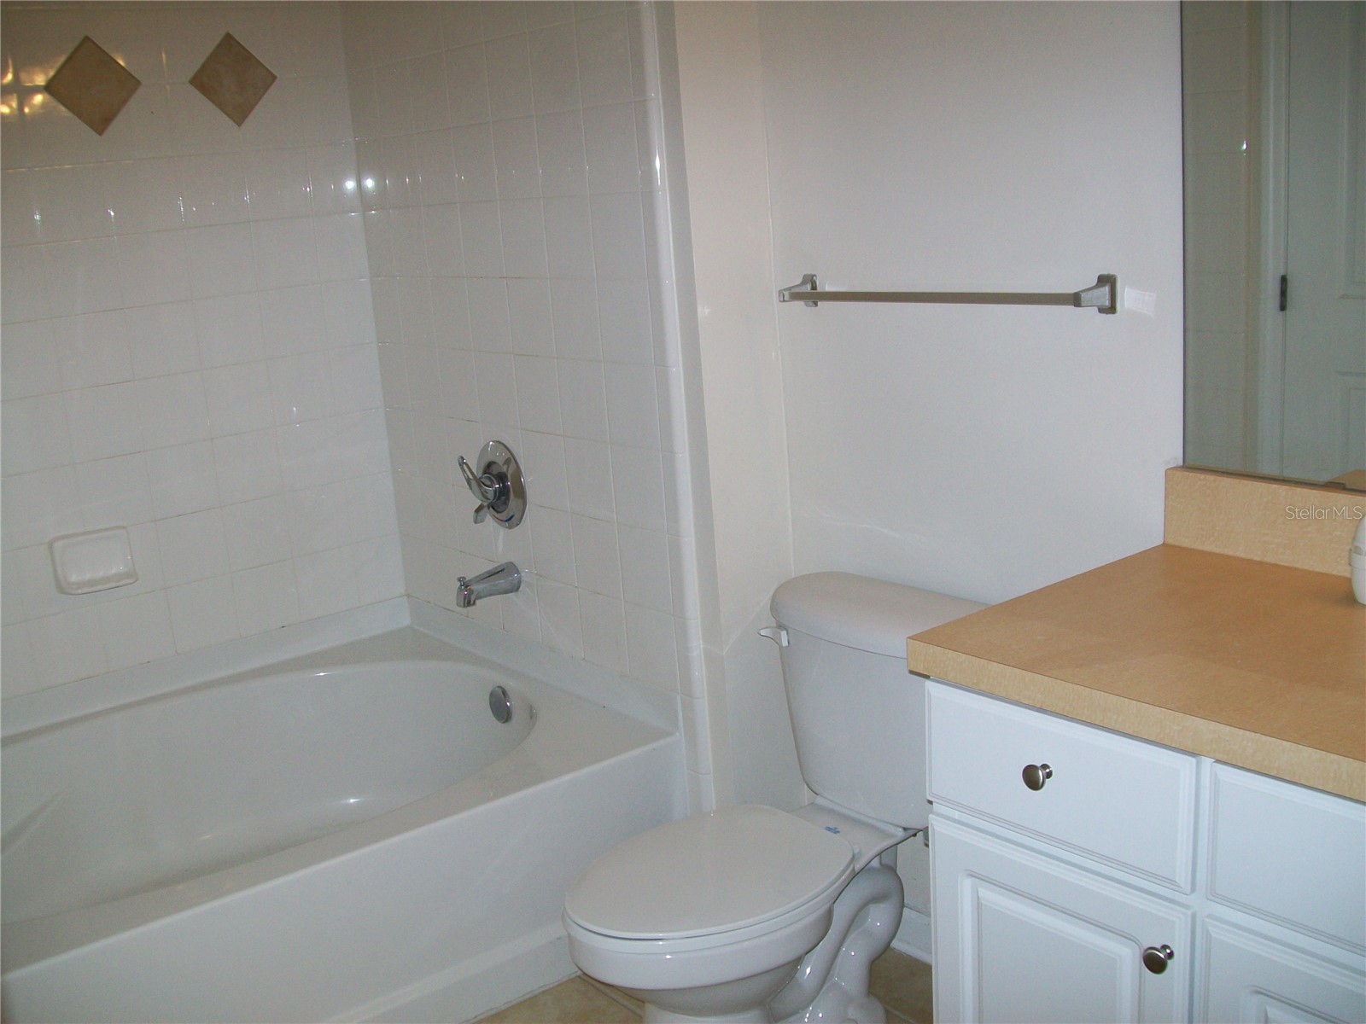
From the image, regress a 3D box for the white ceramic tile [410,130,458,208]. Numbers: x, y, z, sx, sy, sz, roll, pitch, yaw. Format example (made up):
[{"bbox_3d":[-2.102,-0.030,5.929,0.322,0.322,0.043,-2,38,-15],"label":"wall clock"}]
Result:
[{"bbox_3d":[-0.525,-0.721,2.993,0.010,0.151,0.152,-14,17,-38],"label":"white ceramic tile"}]

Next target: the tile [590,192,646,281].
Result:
[{"bbox_3d":[-0.112,-0.489,2.516,0.009,0.152,0.152,-15,17,-37],"label":"tile"}]

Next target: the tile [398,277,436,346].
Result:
[{"bbox_3d":[-0.585,-0.442,3.140,0.010,0.152,0.152,-15,17,-37],"label":"tile"}]

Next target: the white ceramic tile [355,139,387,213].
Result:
[{"bbox_3d":[-0.698,-0.759,3.212,0.010,0.152,0.129,-15,17,-38],"label":"white ceramic tile"}]

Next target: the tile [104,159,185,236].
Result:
[{"bbox_3d":[-1.124,-0.658,2.958,0.152,0.152,0.010,-15,17,-38],"label":"tile"}]

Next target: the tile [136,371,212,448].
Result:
[{"bbox_3d":[-1.093,-0.220,3.054,0.152,0.151,0.010,-14,17,-38],"label":"tile"}]

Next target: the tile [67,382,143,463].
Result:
[{"bbox_3d":[-1.203,-0.186,2.951,0.151,0.151,0.009,-15,17,-37],"label":"tile"}]

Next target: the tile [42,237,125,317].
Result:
[{"bbox_3d":[-1.217,-0.477,2.870,0.152,0.152,0.010,-15,17,-37],"label":"tile"}]

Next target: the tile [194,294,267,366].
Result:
[{"bbox_3d":[-0.996,-0.398,3.124,0.152,0.152,0.009,-14,16,-37],"label":"tile"}]

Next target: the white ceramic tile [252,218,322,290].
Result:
[{"bbox_3d":[-0.883,-0.574,3.154,0.151,0.151,0.009,-15,17,-37],"label":"white ceramic tile"}]

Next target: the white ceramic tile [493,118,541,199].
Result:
[{"bbox_3d":[-0.315,-0.675,2.717,0.010,0.152,0.152,-15,17,-37],"label":"white ceramic tile"}]

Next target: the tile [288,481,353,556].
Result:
[{"bbox_3d":[-0.850,0.017,3.311,0.152,0.152,0.010,-15,17,-38],"label":"tile"}]

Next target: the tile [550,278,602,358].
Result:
[{"bbox_3d":[-0.200,-0.367,2.708,0.010,0.152,0.152,-15,17,-38],"label":"tile"}]

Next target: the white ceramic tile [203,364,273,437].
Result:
[{"bbox_3d":[-0.986,-0.249,3.157,0.152,0.152,0.009,-14,16,-37],"label":"white ceramic tile"}]

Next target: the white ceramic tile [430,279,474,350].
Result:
[{"bbox_3d":[-0.493,-0.426,3.057,0.010,0.152,0.152,-15,17,-38],"label":"white ceramic tile"}]

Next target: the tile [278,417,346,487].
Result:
[{"bbox_3d":[-0.851,-0.132,3.238,0.152,0.152,0.010,-15,17,-37],"label":"tile"}]

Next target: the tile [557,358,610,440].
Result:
[{"bbox_3d":[-0.188,-0.214,2.710,0.009,0.151,0.151,-15,17,-37],"label":"tile"}]

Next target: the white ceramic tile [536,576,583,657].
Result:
[{"bbox_3d":[-0.253,0.214,2.934,0.009,0.151,0.151,-15,17,-37],"label":"white ceramic tile"}]

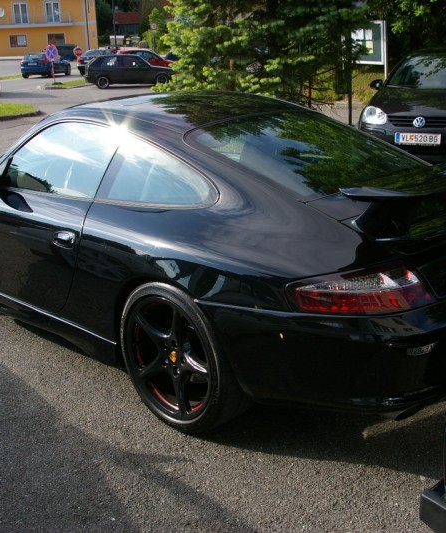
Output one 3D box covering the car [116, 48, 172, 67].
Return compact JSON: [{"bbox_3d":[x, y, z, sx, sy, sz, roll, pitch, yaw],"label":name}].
[{"bbox_3d":[-3.968,-10.897,36.675,4.000,1.460,1.700,-1,18,3],"label":"car"}]

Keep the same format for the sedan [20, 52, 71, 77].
[{"bbox_3d":[-10.655,-12.232,41.703,1.765,1.430,4.270,0,18,8],"label":"sedan"}]

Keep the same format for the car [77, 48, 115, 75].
[{"bbox_3d":[-7.165,-12.131,40.814,1.700,1.410,4.300,-1,18,7],"label":"car"}]

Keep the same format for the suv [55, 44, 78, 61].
[{"bbox_3d":[-15.192,-20.662,66.654,1.800,1.620,4.300,-3,18,0],"label":"suv"}]

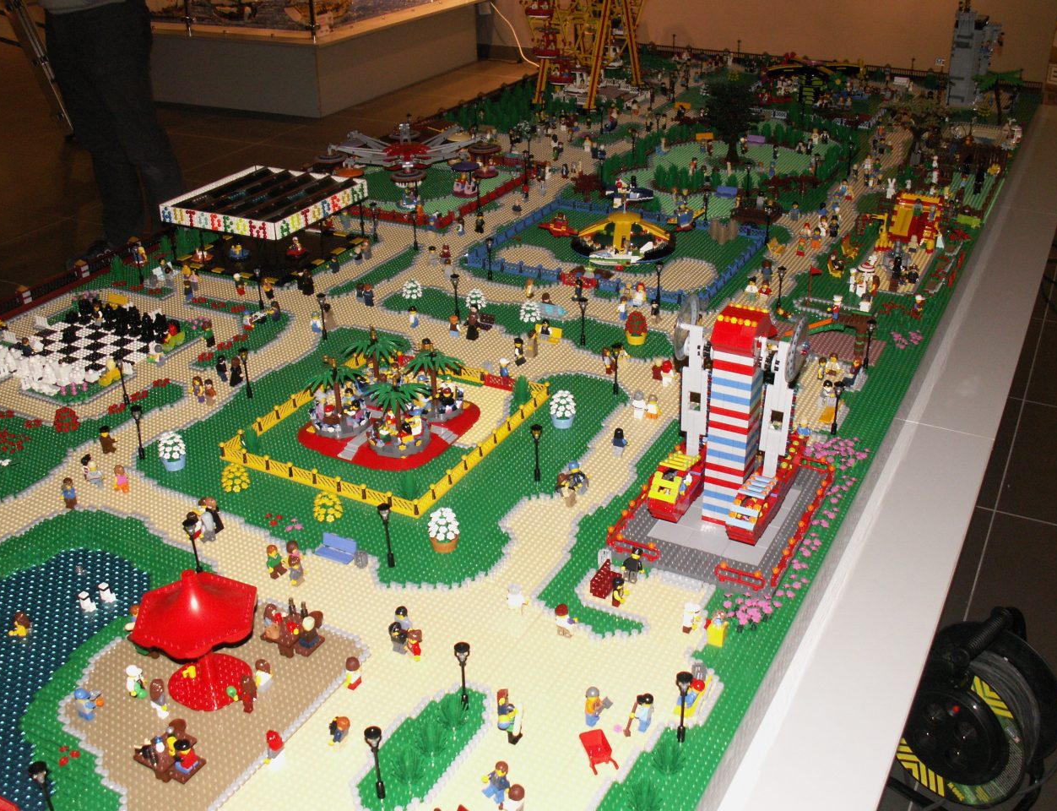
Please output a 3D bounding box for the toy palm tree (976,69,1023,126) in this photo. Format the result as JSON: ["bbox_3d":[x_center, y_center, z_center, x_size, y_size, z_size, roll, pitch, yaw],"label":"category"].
[{"bbox_3d":[1.297,-0.844,3.005,0.130,0.145,0.130,13,32,25],"label":"toy palm tree"}]

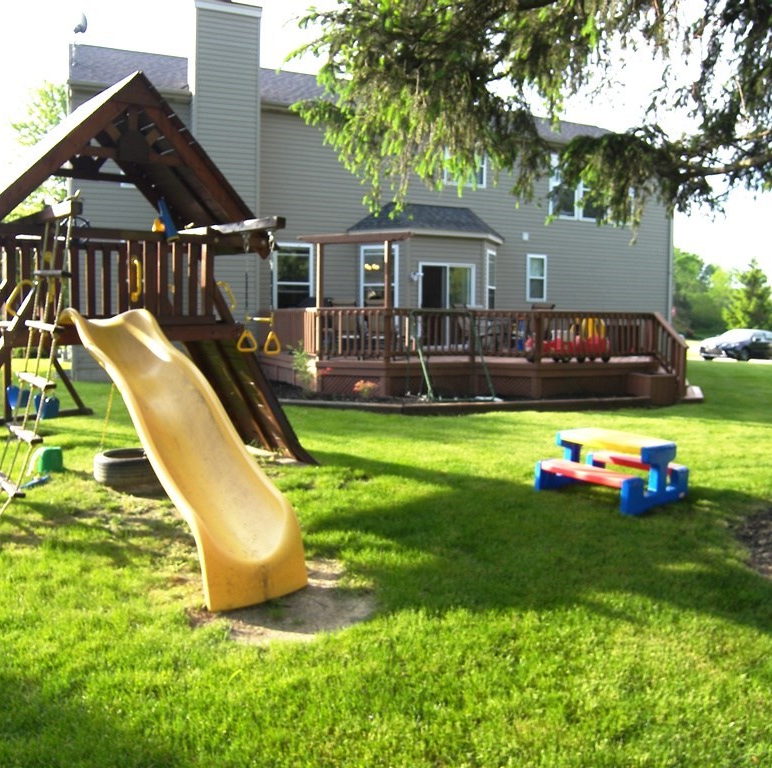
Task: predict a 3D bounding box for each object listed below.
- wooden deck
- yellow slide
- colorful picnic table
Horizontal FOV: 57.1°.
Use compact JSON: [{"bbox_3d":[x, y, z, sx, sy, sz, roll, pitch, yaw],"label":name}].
[{"bbox_3d":[1.415,-0.741,14.340,6.800,1.500,5.600,-2,7,-23],"label":"wooden deck"},{"bbox_3d":[-1.371,0.287,4.435,0.600,1.480,2.200,-5,8,-41],"label":"yellow slide"},{"bbox_3d":[1.846,0.674,5.819,0.780,0.480,0.880,-4,8,-38],"label":"colorful picnic table"}]

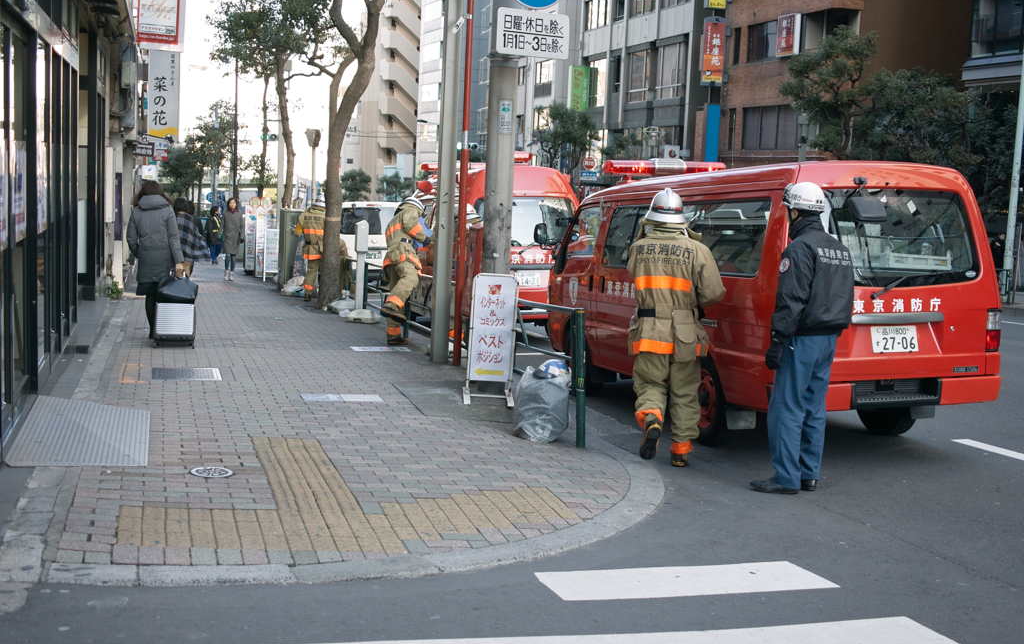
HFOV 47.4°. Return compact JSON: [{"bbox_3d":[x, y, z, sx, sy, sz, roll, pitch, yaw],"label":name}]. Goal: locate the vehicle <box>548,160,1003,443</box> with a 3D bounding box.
[{"bbox_3d":[1.714,-0.298,9.387,1.690,2.080,4.570,1,5,-18],"label":"vehicle"}]

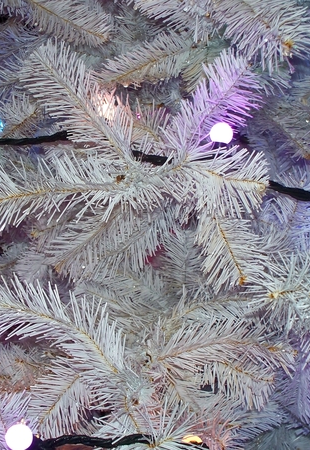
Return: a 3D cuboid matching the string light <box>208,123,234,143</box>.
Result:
[{"bbox_3d":[0.075,-0.104,0.705,0.026,0.026,0.026,6,3,0],"label":"string light"}]

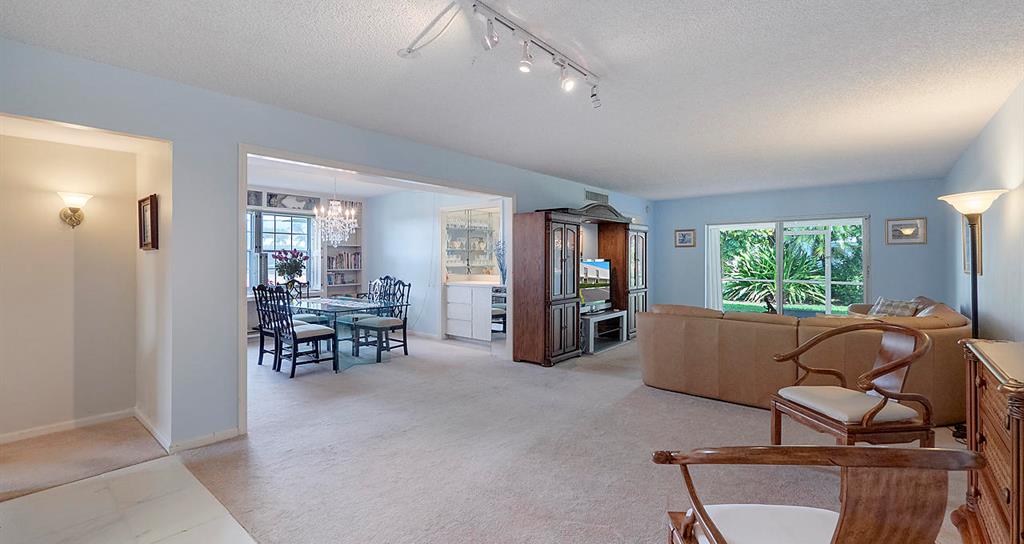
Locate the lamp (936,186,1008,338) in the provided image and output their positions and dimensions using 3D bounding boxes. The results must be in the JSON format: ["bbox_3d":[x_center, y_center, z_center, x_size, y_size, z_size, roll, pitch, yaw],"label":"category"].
[{"bbox_3d":[3.471,0.280,3.104,0.345,1.730,0.345,1,2,40],"label":"lamp"}]

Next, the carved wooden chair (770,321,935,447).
[{"bbox_3d":[1.950,0.757,2.398,0.570,0.890,0.630,0,1,-6],"label":"carved wooden chair"}]

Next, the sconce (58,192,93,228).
[{"bbox_3d":[-3.248,-0.457,3.079,0.190,0.265,0.180,1,2,40],"label":"sconce"}]

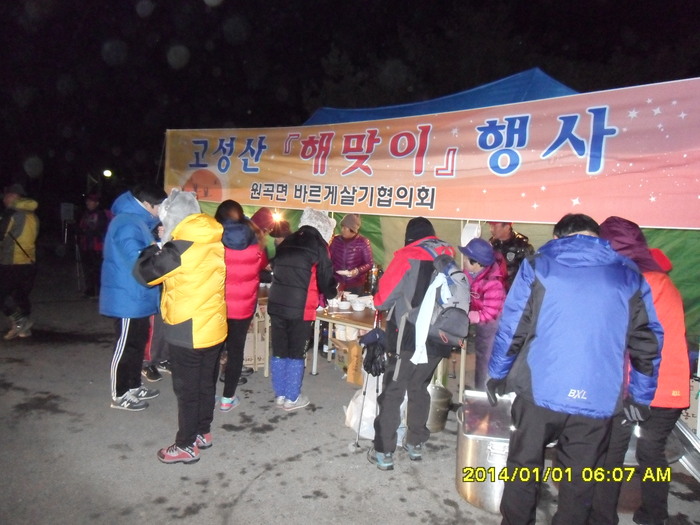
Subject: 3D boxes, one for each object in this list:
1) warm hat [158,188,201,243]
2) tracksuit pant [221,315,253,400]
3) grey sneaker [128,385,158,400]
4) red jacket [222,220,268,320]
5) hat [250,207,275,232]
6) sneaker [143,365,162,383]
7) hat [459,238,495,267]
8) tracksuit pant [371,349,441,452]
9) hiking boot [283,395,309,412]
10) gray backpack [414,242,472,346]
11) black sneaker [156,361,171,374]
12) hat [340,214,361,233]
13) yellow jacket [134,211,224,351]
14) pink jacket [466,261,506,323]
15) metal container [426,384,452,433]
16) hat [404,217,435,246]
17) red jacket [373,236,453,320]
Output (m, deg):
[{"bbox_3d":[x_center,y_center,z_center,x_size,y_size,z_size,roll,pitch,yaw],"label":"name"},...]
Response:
[{"bbox_3d":[-1.005,-0.277,2.860,0.250,0.310,0.220,3,8,10],"label":"warm hat"},{"bbox_3d":[-0.895,0.611,3.810,0.340,0.840,0.230,4,6,14],"label":"tracksuit pant"},{"bbox_3d":[-1.655,1.027,3.870,0.285,0.120,0.105,1,6,-12],"label":"grey sneaker"},{"bbox_3d":[-0.856,0.058,3.830,0.460,0.760,0.360,4,6,14],"label":"red jacket"},{"bbox_3d":[-0.838,-0.402,4.650,0.220,0.240,0.240,-1,7,0],"label":"hat"},{"bbox_3d":[-1.755,0.952,4.292,0.100,0.110,0.275,-1,7,-35],"label":"sneaker"},{"bbox_3d":[0.890,-0.057,3.400,0.260,0.150,0.240,28,2,-8],"label":"hat"},{"bbox_3d":[0.361,0.740,3.050,0.400,0.850,0.320,-1,6,-30],"label":"tracksuit pant"},{"bbox_3d":[-0.408,1.060,3.700,0.260,0.100,0.100,-6,9,-33],"label":"hiking boot"},{"bbox_3d":[0.534,0.190,2.800,0.320,0.560,0.270,-1,-3,-35],"label":"gray backpack"},{"bbox_3d":[-1.793,0.956,4.580,0.280,0.115,0.105,6,7,36],"label":"black sneaker"},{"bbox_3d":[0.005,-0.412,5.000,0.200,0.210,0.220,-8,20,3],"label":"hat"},{"bbox_3d":[-1.008,0.114,2.920,0.480,0.800,0.530,3,8,27],"label":"yellow jacket"},{"bbox_3d":[1.062,0.224,3.750,0.360,0.520,0.450,1,8,-5],"label":"pink jacket"},{"bbox_3d":[0.564,1.025,3.360,0.270,0.250,0.270,1,7,10],"label":"metal container"},{"bbox_3d":[0.425,-0.190,2.970,0.190,0.210,0.230,-2,-3,-25],"label":"hat"},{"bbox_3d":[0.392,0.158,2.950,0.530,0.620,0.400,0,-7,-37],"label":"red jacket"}]

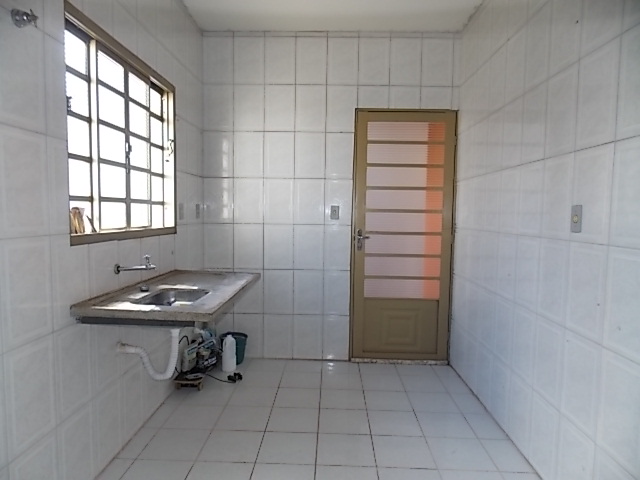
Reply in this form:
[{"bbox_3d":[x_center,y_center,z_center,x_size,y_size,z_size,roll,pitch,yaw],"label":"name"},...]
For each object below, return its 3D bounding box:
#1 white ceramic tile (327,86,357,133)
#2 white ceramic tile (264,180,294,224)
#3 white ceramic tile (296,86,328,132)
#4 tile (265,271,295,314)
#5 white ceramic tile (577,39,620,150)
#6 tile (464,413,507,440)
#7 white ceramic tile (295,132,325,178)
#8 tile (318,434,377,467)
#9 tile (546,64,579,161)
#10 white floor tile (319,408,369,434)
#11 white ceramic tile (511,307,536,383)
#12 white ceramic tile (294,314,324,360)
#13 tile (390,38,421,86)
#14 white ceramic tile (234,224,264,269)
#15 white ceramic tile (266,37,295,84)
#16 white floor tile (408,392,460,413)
[{"bbox_3d":[0.184,-1.103,3.581,0.261,0.391,0.010,1,4,1],"label":"white ceramic tile"},{"bbox_3d":[-0.351,-0.333,3.644,0.261,0.391,0.010,1,4,1],"label":"white ceramic tile"},{"bbox_3d":[-0.079,-1.115,3.620,0.264,0.394,0.010,1,4,2],"label":"white ceramic tile"},{"bbox_3d":[-0.356,0.448,3.661,0.257,0.385,0.010,1,4,2],"label":"tile"},{"bbox_3d":[1.100,-0.561,1.684,0.014,0.380,0.254,1,4,1],"label":"white ceramic tile"},{"bbox_3d":[0.994,1.128,2.575,0.175,0.010,0.305,1,4,2],"label":"tile"},{"bbox_3d":[-0.084,-0.718,3.613,0.261,0.391,0.010,1,4,1],"label":"white ceramic tile"},{"bbox_3d":[0.138,1.133,2.291,0.302,0.010,0.306,1,4,2],"label":"tile"},{"bbox_3d":[1.137,-0.596,1.998,0.010,0.394,0.264,1,4,1],"label":"tile"},{"bbox_3d":[0.144,1.109,2.593,0.302,0.014,0.304,1,4,2],"label":"white floor tile"},{"bbox_3d":[1.102,0.562,2.291,0.010,0.385,0.256,1,4,1],"label":"white ceramic tile"},{"bbox_3d":[-0.103,0.841,3.675,0.256,0.385,0.010,1,4,2],"label":"white ceramic tile"},{"bbox_3d":[0.719,-1.494,3.571,0.264,0.394,0.010,1,4,2],"label":"tile"},{"bbox_3d":[-0.608,0.057,3.643,0.257,0.385,0.010,1,4,2],"label":"white ceramic tile"},{"bbox_3d":[-0.324,-1.486,3.534,0.256,0.385,0.010,1,4,2],"label":"white ceramic tile"},{"bbox_3d":[0.764,1.099,2.879,0.302,0.014,0.304,1,4,2],"label":"white floor tile"}]

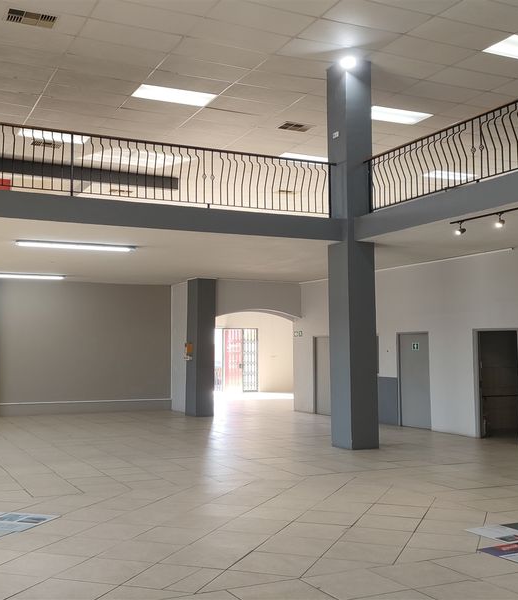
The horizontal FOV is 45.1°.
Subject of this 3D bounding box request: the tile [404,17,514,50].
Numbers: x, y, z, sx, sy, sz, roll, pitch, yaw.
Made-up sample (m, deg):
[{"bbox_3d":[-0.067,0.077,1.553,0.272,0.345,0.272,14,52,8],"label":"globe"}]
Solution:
[{"bbox_3d":[3.118,-4.116,9.673,1.360,0.020,0.630,2,-5,-24],"label":"tile"}]

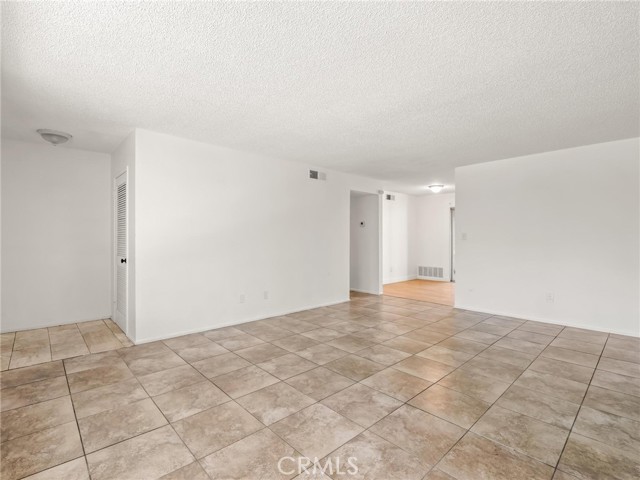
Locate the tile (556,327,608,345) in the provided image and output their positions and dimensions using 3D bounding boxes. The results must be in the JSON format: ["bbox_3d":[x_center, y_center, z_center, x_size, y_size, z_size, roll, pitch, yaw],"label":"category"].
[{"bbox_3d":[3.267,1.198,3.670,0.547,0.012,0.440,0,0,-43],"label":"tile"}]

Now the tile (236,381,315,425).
[{"bbox_3d":[-0.329,1.193,2.207,0.440,0.012,0.440,0,0,-43],"label":"tile"}]

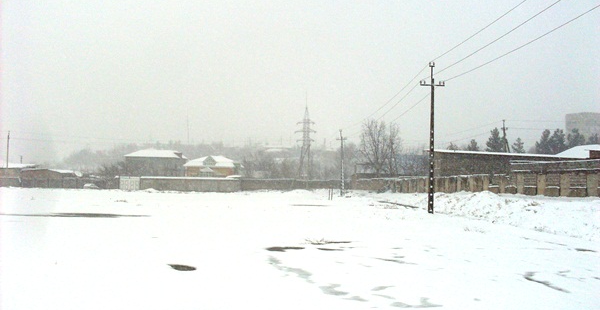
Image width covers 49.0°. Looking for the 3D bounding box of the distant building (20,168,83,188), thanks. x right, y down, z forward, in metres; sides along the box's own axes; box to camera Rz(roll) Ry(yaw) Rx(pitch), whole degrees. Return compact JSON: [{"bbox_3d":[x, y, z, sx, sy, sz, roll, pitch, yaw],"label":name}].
[{"bbox_3d":[-43.762,4.191,116.000,10.800,3.700,7.000,1,-2,-9],"label":"distant building"}]

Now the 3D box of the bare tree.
[{"bbox_3d":[14.483,-0.055,119.725,7.800,13.200,7.200,0,-2,0],"label":"bare tree"}]

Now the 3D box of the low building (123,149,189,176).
[{"bbox_3d":[-26.544,2.664,121.000,11.200,7.700,9.500,1,-2,-9],"label":"low building"}]

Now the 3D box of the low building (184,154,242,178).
[{"bbox_3d":[-19.838,3.819,145.850,11.500,7.200,10.000,0,-2,-2],"label":"low building"}]

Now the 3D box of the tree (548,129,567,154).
[{"bbox_3d":[44.174,1.287,113.000,4.200,11.200,4.200,1,-2,0],"label":"tree"}]

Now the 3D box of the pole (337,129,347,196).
[{"bbox_3d":[5.204,0.935,81.826,1.300,8.350,0.300,0,-2,-2],"label":"pole"}]

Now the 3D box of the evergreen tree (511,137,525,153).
[{"bbox_3d":[38.963,1.521,117.802,4.000,9.500,4.000,0,-2,0],"label":"evergreen tree"}]

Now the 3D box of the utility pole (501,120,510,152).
[{"bbox_3d":[28.632,-0.312,91.806,0.500,9.300,1.300,-1,-3,30],"label":"utility pole"}]

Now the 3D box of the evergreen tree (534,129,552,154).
[{"bbox_3d":[41.687,1.287,113.000,4.200,11.200,4.200,1,-2,0],"label":"evergreen tree"}]

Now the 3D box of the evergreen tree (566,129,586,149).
[{"bbox_3d":[51.211,0.929,121.760,4.800,11.500,4.800,0,-2,0],"label":"evergreen tree"}]

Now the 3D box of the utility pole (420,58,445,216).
[{"bbox_3d":[7.946,-1.019,39.500,1.450,9.050,0.350,1,-2,-3],"label":"utility pole"}]

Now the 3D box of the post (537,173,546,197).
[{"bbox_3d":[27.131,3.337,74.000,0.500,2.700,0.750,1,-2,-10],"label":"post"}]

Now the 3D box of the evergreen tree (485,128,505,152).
[{"bbox_3d":[32.564,1.169,110.000,4.300,11.000,4.300,1,-2,0],"label":"evergreen tree"}]

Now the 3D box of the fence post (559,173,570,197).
[{"bbox_3d":[22.529,2.512,55.957,0.600,2.050,0.700,0,-2,-7],"label":"fence post"}]

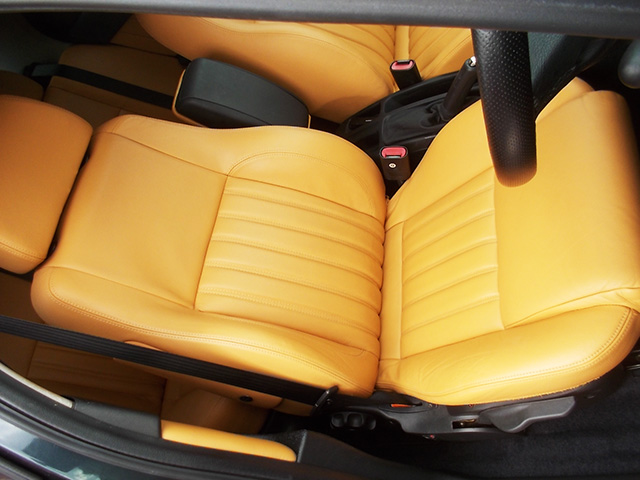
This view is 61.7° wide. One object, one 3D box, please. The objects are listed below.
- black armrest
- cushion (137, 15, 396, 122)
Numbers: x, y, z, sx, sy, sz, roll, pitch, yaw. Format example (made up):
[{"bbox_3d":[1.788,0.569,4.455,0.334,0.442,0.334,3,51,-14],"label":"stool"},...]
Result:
[{"bbox_3d":[-0.166,-0.289,1.221,0.122,0.308,0.133,-39,37,52],"label":"black armrest"},{"bbox_3d":[-0.063,-0.640,1.358,0.190,0.620,0.470,-44,33,54],"label":"cushion"}]

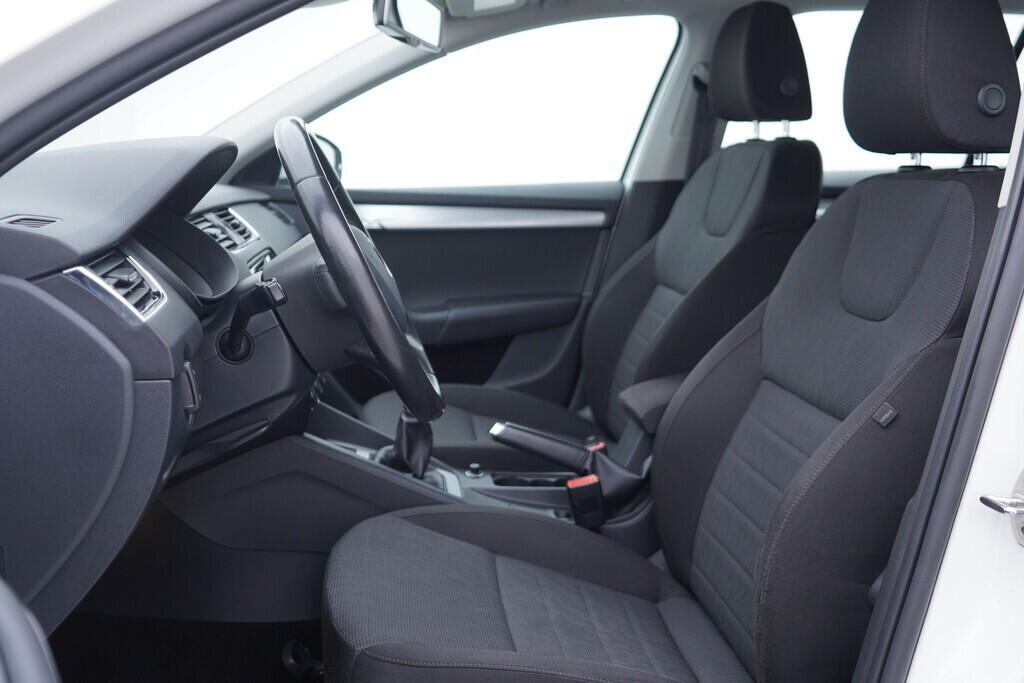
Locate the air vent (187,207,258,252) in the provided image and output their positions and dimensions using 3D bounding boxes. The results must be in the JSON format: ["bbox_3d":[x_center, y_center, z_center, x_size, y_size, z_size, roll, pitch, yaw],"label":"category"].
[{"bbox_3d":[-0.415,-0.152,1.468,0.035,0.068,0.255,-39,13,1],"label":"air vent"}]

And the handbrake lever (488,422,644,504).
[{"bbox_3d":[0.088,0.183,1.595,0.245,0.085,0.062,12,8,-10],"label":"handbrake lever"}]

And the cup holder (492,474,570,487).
[{"bbox_3d":[0.044,0.242,1.605,0.155,0.055,0.080,-2,10,-7],"label":"cup holder"}]

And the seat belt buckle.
[{"bbox_3d":[0.112,0.242,1.496,0.047,0.085,0.030,-13,11,-5],"label":"seat belt buckle"}]

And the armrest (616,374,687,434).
[{"bbox_3d":[0.319,0.091,1.610,0.280,0.068,0.140,-2,10,-7],"label":"armrest"}]

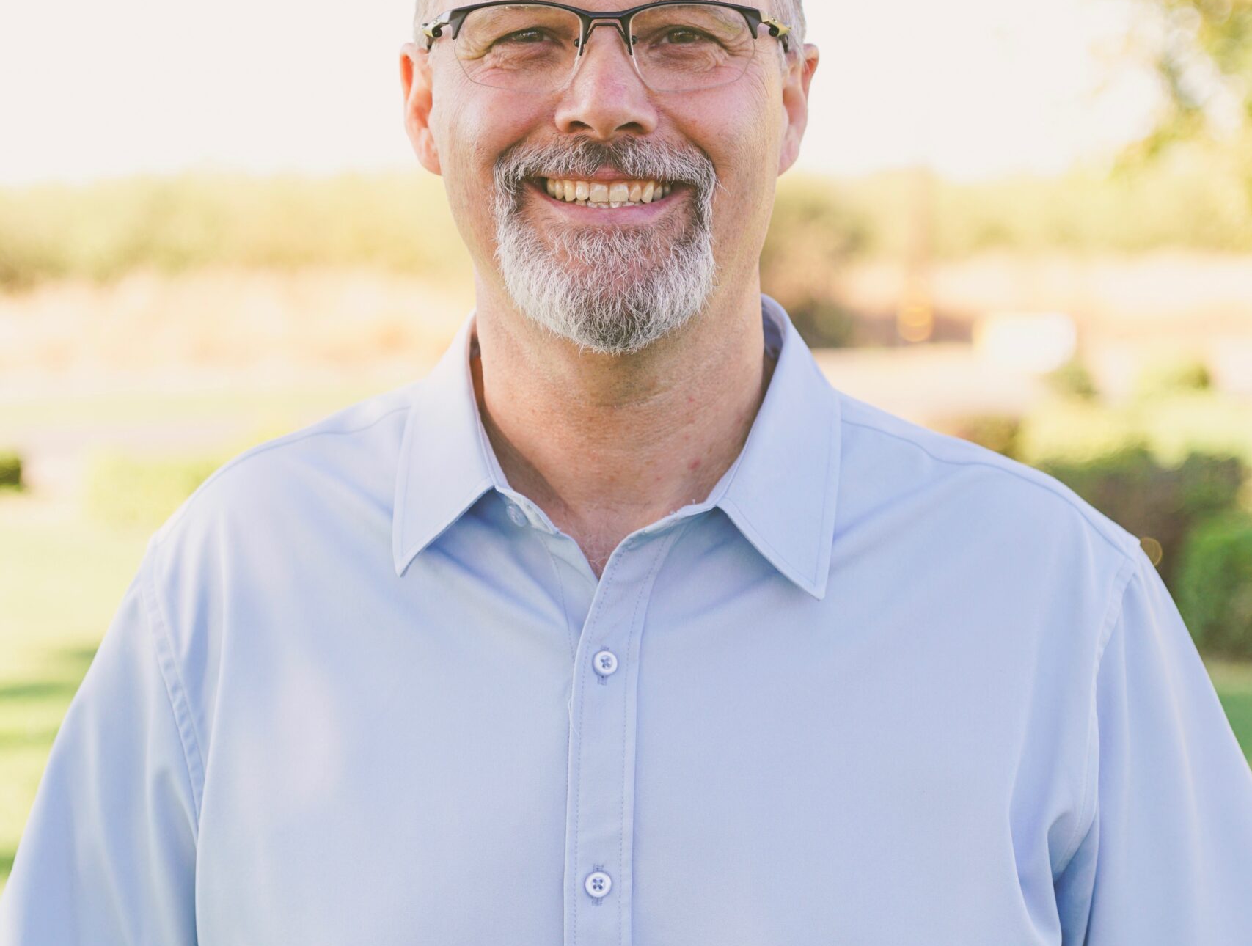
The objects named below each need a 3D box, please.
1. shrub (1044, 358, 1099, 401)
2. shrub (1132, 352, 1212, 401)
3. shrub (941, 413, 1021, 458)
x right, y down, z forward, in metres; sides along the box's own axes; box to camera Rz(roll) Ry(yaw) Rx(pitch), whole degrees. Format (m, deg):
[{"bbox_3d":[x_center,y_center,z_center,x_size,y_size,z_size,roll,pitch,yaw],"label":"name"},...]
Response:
[{"bbox_3d":[3.702,-0.762,26.000,0.480,0.420,0.480,0,4,0],"label":"shrub"},{"bbox_3d":[4.543,-0.780,26.000,0.700,0.430,0.620,0,4,0],"label":"shrub"},{"bbox_3d":[2.215,-0.187,19.500,0.550,0.360,0.500,0,4,0],"label":"shrub"}]

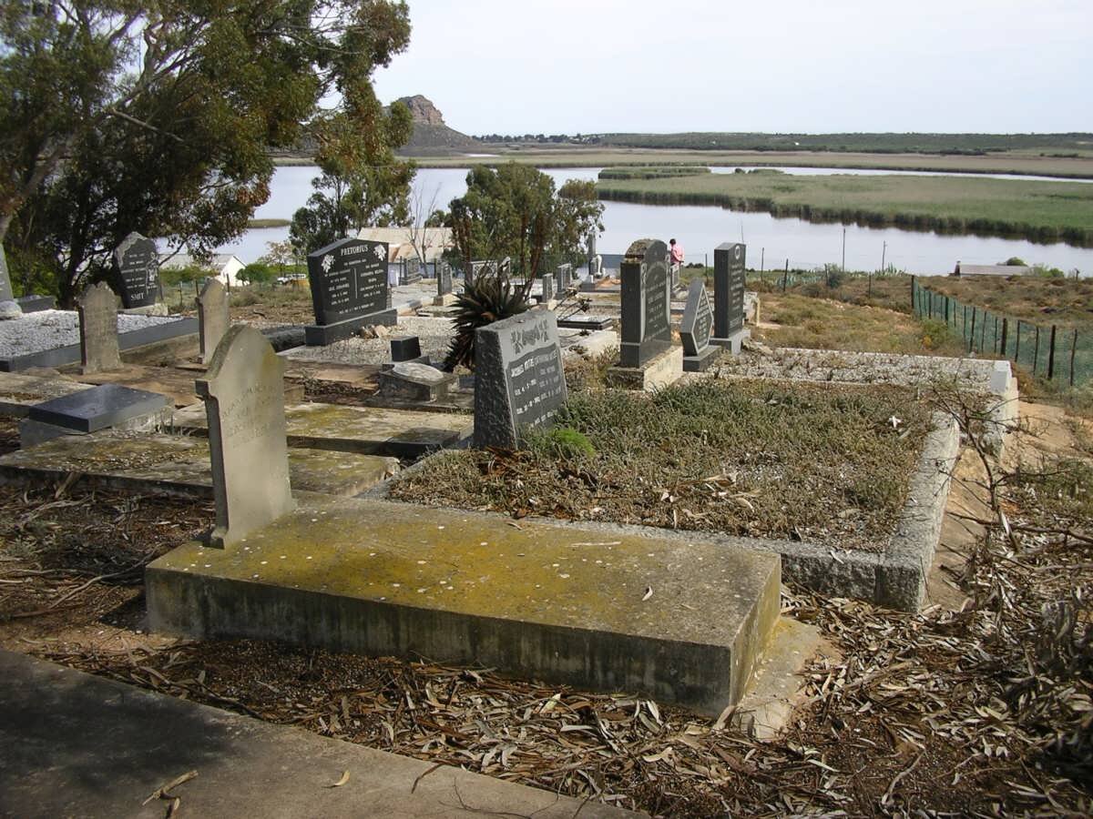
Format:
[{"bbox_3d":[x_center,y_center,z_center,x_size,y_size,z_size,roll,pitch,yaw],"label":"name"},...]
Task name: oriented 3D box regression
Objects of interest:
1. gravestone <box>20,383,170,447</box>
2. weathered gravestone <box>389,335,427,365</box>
[{"bbox_3d":[-2.661,0.045,7.134,0.460,0.260,0.780,5,13,20],"label":"gravestone"},{"bbox_3d":[-1.137,-0.490,10.042,0.206,0.247,0.350,5,13,20],"label":"weathered gravestone"}]

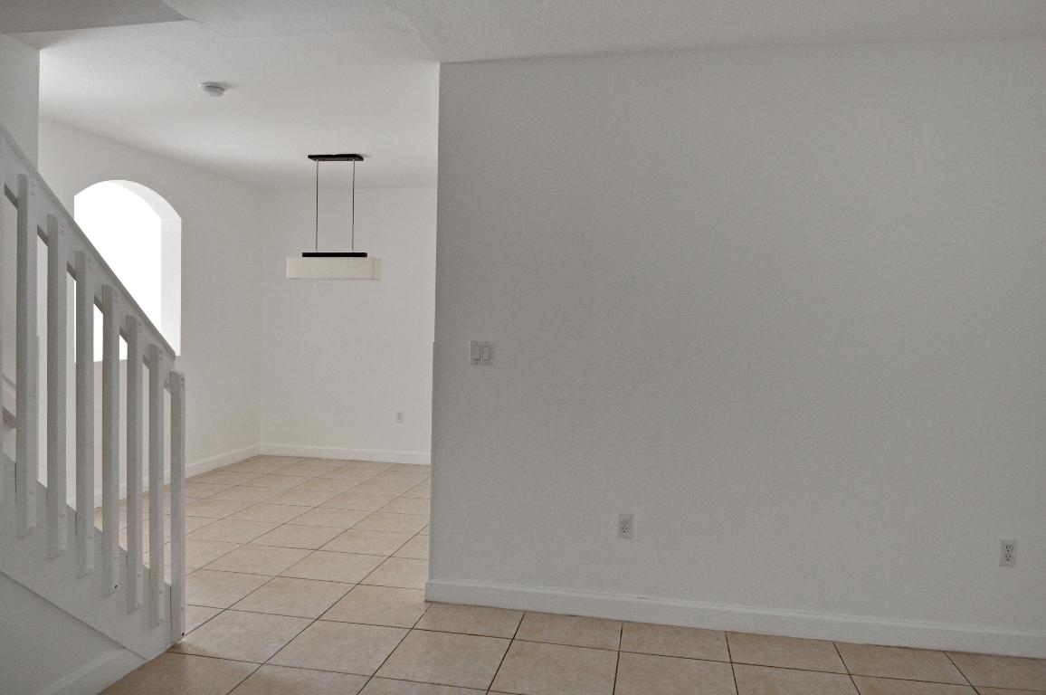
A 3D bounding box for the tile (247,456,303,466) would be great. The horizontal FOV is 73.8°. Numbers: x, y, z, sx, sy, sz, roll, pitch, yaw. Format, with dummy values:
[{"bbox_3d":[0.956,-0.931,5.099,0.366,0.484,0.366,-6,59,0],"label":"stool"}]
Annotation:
[{"bbox_3d":[-2.373,1.122,6.898,0.453,0.010,0.412,2,1,10],"label":"tile"}]

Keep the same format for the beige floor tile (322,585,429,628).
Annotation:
[{"bbox_3d":[-0.676,1.250,3.373,0.453,0.010,0.453,2,1,10],"label":"beige floor tile"}]

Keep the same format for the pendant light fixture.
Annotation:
[{"bbox_3d":[-1.492,-1.027,5.526,0.715,0.946,0.190,2,1,10],"label":"pendant light fixture"}]

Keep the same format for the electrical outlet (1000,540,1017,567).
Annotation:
[{"bbox_3d":[2.088,0.888,2.997,0.071,0.115,0.007,2,1,10],"label":"electrical outlet"}]

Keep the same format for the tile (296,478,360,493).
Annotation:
[{"bbox_3d":[-1.631,1.167,5.879,0.456,0.012,0.456,2,1,10],"label":"tile"}]

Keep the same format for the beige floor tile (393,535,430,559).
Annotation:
[{"bbox_3d":[-0.511,1.224,4.215,0.455,0.012,0.446,2,2,11],"label":"beige floor tile"}]

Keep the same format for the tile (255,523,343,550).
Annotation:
[{"bbox_3d":[-1.423,1.208,4.444,0.456,0.012,0.456,2,1,10],"label":"tile"}]

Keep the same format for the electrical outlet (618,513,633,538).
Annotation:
[{"bbox_3d":[0.475,0.825,3.213,0.070,0.114,0.010,2,2,11],"label":"electrical outlet"}]

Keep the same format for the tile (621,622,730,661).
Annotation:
[{"bbox_3d":[0.660,1.296,3.069,0.454,0.013,0.308,2,1,10],"label":"tile"}]

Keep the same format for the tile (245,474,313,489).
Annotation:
[{"bbox_3d":[-2.057,1.138,5.853,0.455,0.012,0.446,2,2,11],"label":"tile"}]

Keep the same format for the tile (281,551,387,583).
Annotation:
[{"bbox_3d":[-1.047,1.228,3.902,0.453,0.010,0.453,2,1,10],"label":"tile"}]

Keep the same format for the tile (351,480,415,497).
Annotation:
[{"bbox_3d":[-1.180,1.180,5.799,0.456,0.012,0.456,2,1,10],"label":"tile"}]

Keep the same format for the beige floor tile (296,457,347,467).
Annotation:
[{"bbox_3d":[-1.924,1.136,6.819,0.453,0.010,0.412,2,1,10],"label":"beige floor tile"}]

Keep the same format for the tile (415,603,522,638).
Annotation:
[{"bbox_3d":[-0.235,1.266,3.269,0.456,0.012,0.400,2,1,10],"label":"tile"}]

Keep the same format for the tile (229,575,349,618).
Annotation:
[{"bbox_3d":[-1.127,1.239,3.458,0.454,0.013,0.454,2,1,10],"label":"tile"}]

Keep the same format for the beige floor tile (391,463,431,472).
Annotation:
[{"bbox_3d":[-1.003,1.137,6.502,0.455,0.012,0.364,2,2,11],"label":"beige floor tile"}]

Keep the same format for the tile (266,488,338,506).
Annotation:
[{"bbox_3d":[-1.708,1.175,5.410,0.453,0.010,0.453,2,1,10],"label":"tile"}]

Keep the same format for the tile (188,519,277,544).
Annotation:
[{"bbox_3d":[-1.857,1.188,4.472,0.455,0.012,0.446,2,2,11],"label":"tile"}]

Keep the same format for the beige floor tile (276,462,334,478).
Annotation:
[{"bbox_3d":[-1.975,1.125,6.285,0.455,0.012,0.446,2,2,11],"label":"beige floor tile"}]

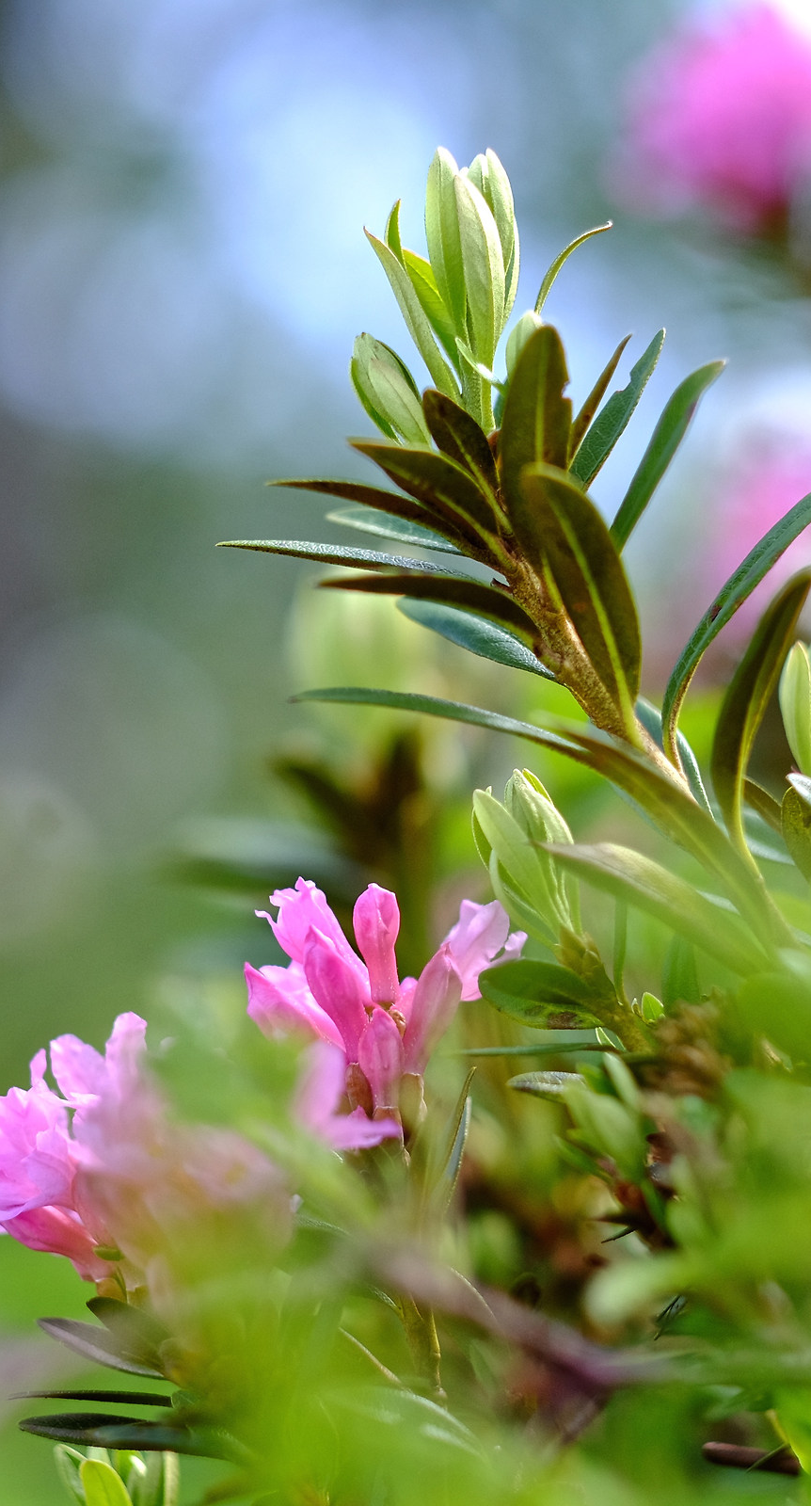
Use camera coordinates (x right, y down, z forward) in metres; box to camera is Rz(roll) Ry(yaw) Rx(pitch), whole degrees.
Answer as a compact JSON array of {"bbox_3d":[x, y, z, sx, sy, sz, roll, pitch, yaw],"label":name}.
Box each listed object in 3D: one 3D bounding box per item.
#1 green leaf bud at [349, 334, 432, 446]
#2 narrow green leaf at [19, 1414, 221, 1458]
[{"bbox_3d":[-0.001,-0.048,0.696,0.007,0.018,0.005,-25,21,24],"label":"green leaf bud"},{"bbox_3d":[-0.033,0.082,0.628,0.025,0.004,0.007,7,10,-9],"label":"narrow green leaf"}]

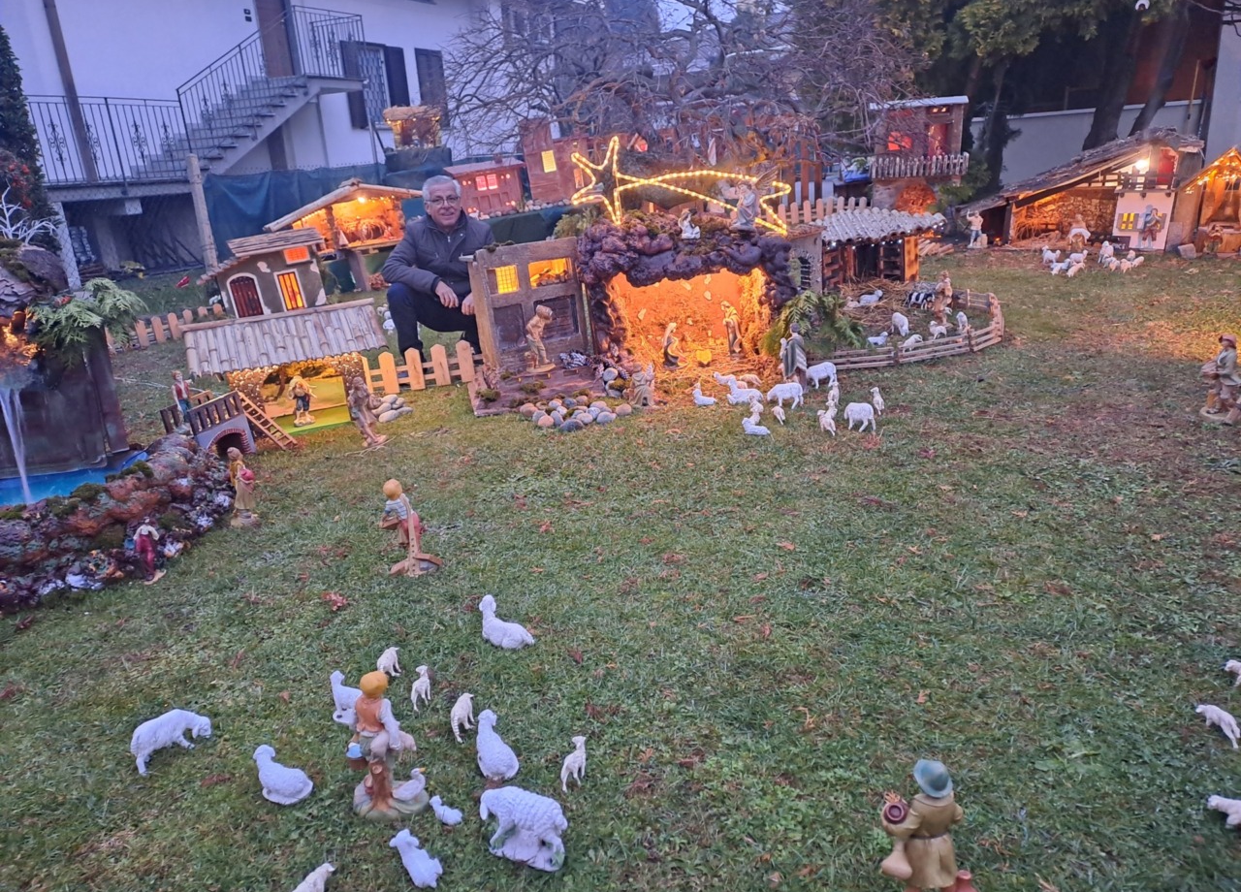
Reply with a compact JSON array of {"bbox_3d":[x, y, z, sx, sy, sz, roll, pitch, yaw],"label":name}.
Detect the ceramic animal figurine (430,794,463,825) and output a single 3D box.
[{"bbox_3d":[-0.295,0.617,1.530,0.054,0.039,0.031,-1,18,10],"label":"ceramic animal figurine"}]

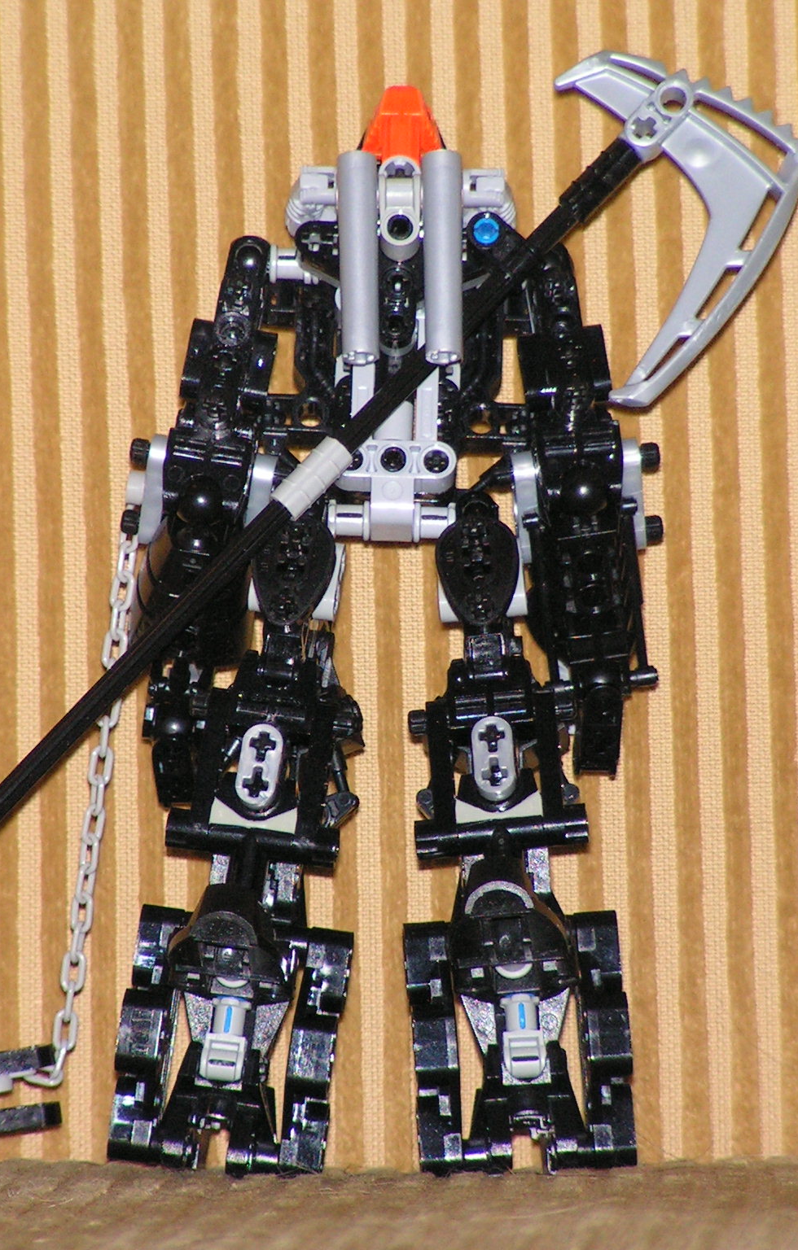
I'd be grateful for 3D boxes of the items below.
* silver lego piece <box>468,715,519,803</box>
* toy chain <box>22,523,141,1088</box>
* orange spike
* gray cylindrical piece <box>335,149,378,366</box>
[{"bbox_3d":[0.017,0.025,2.020,0.007,0.015,0.004,-3,-24,-1],"label":"silver lego piece"},{"bbox_3d":[-0.059,0.033,2.030,0.011,0.108,0.009,7,-10,1],"label":"toy chain"},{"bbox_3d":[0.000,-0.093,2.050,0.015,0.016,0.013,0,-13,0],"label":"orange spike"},{"bbox_3d":[-0.007,-0.068,2.040,0.007,0.040,0.007,-1,-23,0],"label":"gray cylindrical piece"}]

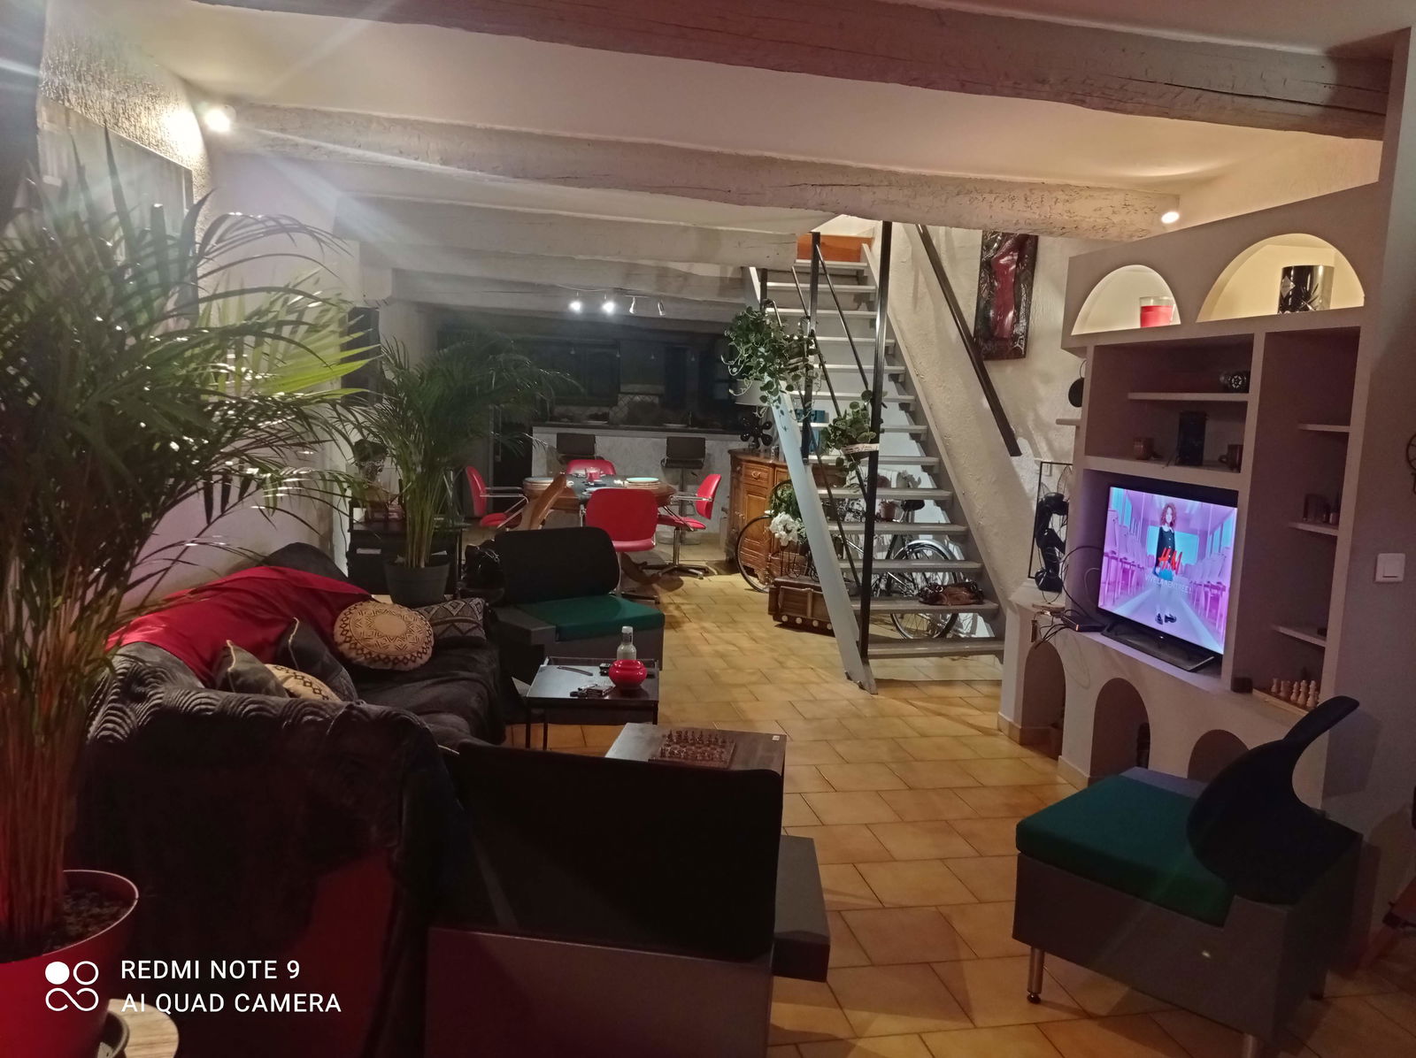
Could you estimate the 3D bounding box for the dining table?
[{"bbox_3d":[-0.952,0.009,9.872,1.270,0.740,2.200,0,7,-10],"label":"dining table"}]

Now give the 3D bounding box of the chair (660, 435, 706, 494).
[{"bbox_3d":[-0.261,-0.392,11.883,0.450,1.110,0.480,0,7,-10],"label":"chair"}]

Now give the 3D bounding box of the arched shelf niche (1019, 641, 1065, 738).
[{"bbox_3d":[1.663,0.771,5.181,0.330,0.530,0.380,1,7,-11],"label":"arched shelf niche"}]

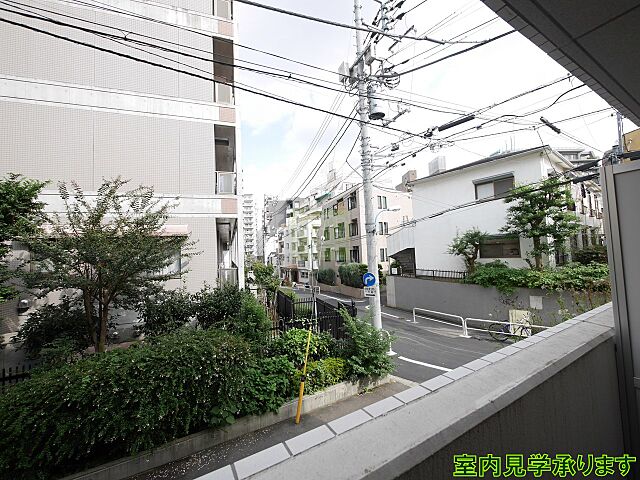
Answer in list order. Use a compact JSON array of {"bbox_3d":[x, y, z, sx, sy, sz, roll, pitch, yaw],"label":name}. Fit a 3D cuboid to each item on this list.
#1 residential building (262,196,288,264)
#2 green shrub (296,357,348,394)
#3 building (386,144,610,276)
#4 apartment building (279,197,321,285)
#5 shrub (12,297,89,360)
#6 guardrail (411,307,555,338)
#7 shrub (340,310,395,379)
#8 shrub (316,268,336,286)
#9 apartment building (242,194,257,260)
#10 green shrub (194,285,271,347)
[{"bbox_3d":[-14.792,-1.504,86.000,11.000,24.000,11.000,-4,-3,30],"label":"residential building"},{"bbox_3d":[0.070,3.770,7.250,1.350,0.820,0.950,-4,-3,25],"label":"green shrub"},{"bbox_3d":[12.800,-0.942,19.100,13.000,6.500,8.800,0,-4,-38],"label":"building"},{"bbox_3d":[-0.200,0.188,45.500,9.000,14.500,14.000,-1,-3,-24],"label":"apartment building"},{"bbox_3d":[-6.200,2.060,6.100,1.400,1.400,1.200,-2,-3,-18],"label":"shrub"},{"bbox_3d":[6.953,4.045,12.152,0.590,0.820,5.910,0,-4,-42],"label":"guardrail"},{"bbox_3d":[1.500,3.330,8.250,1.500,1.900,1.300,-4,-3,24],"label":"shrub"},{"bbox_3d":[0.780,4.400,30.500,1.600,2.000,3.000,-1,-3,-23],"label":"shrub"},{"bbox_3d":[-36.984,-3.907,138.000,14.000,37.500,13.000,-2,-3,-13],"label":"apartment building"},{"bbox_3d":[-2.470,2.130,7.300,1.900,1.650,1.350,-1,-3,-24],"label":"green shrub"}]

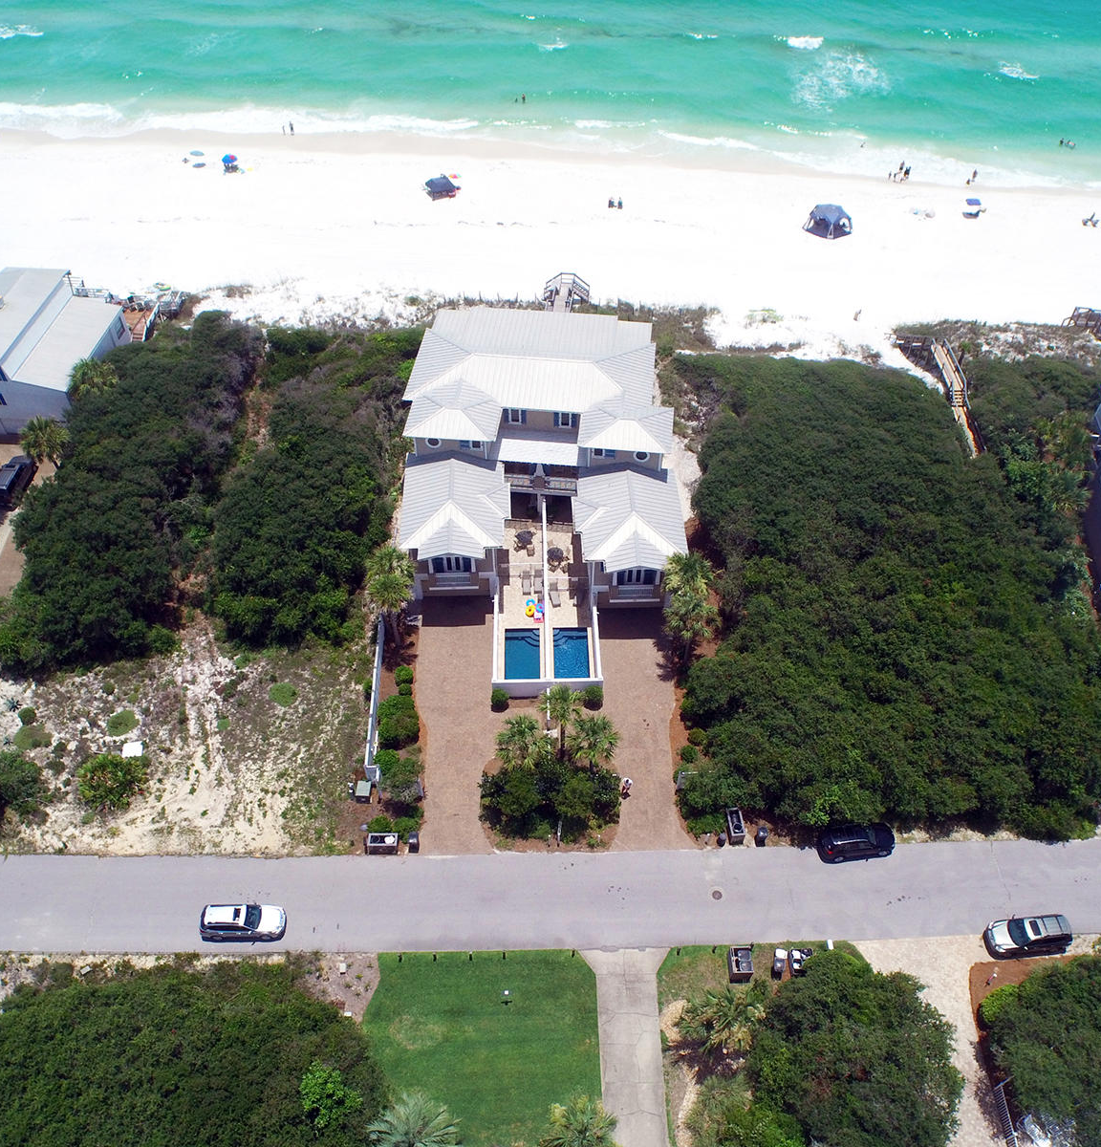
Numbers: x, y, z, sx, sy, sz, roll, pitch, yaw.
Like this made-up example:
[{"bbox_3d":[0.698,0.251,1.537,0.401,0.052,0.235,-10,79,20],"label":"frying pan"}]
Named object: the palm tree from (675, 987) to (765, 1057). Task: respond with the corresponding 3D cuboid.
[{"bbox_3d":[8.670,22.986,48.974,4.400,3.600,4.000,-2,49,0],"label":"palm tree"}]

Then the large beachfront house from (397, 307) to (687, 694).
[{"bbox_3d":[-0.453,-8.729,72.257,20.000,10.600,28.500,1,49,2],"label":"large beachfront house"}]

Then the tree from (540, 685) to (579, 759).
[{"bbox_3d":[0.622,10.068,63.042,2.800,6.600,2.800,1,47,0],"label":"tree"}]

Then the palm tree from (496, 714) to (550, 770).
[{"bbox_3d":[-1.580,11.065,58.398,3.500,5.400,3.500,-2,49,0],"label":"palm tree"}]

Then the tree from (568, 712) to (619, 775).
[{"bbox_3d":[2.812,11.649,62.115,3.400,5.800,3.400,1,47,0],"label":"tree"}]

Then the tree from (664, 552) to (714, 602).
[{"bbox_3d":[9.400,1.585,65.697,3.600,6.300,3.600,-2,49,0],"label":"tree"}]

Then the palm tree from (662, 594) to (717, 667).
[{"bbox_3d":[9.877,4.590,67.754,3.800,7.400,3.800,1,47,0],"label":"palm tree"}]

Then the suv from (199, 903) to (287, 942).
[{"bbox_3d":[-17.292,19.526,53.867,4.800,1.750,1.930,-1,49,0],"label":"suv"}]

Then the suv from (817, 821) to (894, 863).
[{"bbox_3d":[19.255,16.658,60.297,4.780,1.750,1.930,-5,47,-5],"label":"suv"}]

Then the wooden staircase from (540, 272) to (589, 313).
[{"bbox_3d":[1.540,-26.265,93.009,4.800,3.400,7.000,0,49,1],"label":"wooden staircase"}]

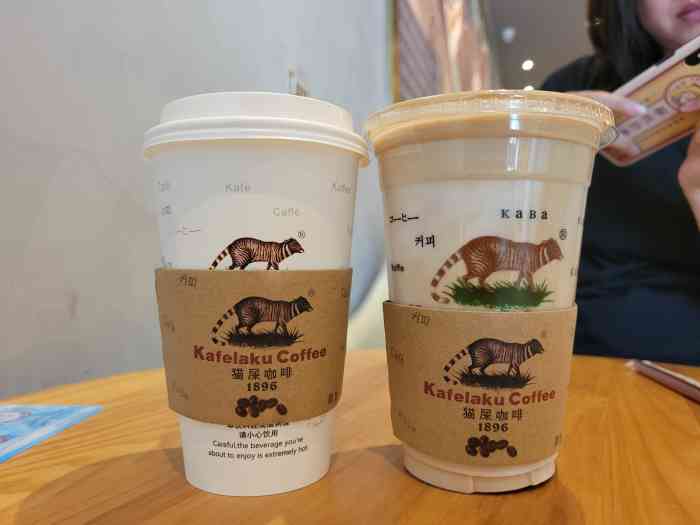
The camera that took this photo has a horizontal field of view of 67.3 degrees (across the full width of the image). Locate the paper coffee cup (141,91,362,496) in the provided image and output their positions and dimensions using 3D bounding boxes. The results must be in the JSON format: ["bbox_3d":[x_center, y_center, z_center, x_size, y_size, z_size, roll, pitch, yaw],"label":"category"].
[{"bbox_3d":[-0.039,0.013,0.229,0.093,0.150,0.093,1,2,0],"label":"paper coffee cup"}]

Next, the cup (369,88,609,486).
[{"bbox_3d":[0.058,0.014,0.236,0.102,0.151,0.102,1,2,0],"label":"cup"}]

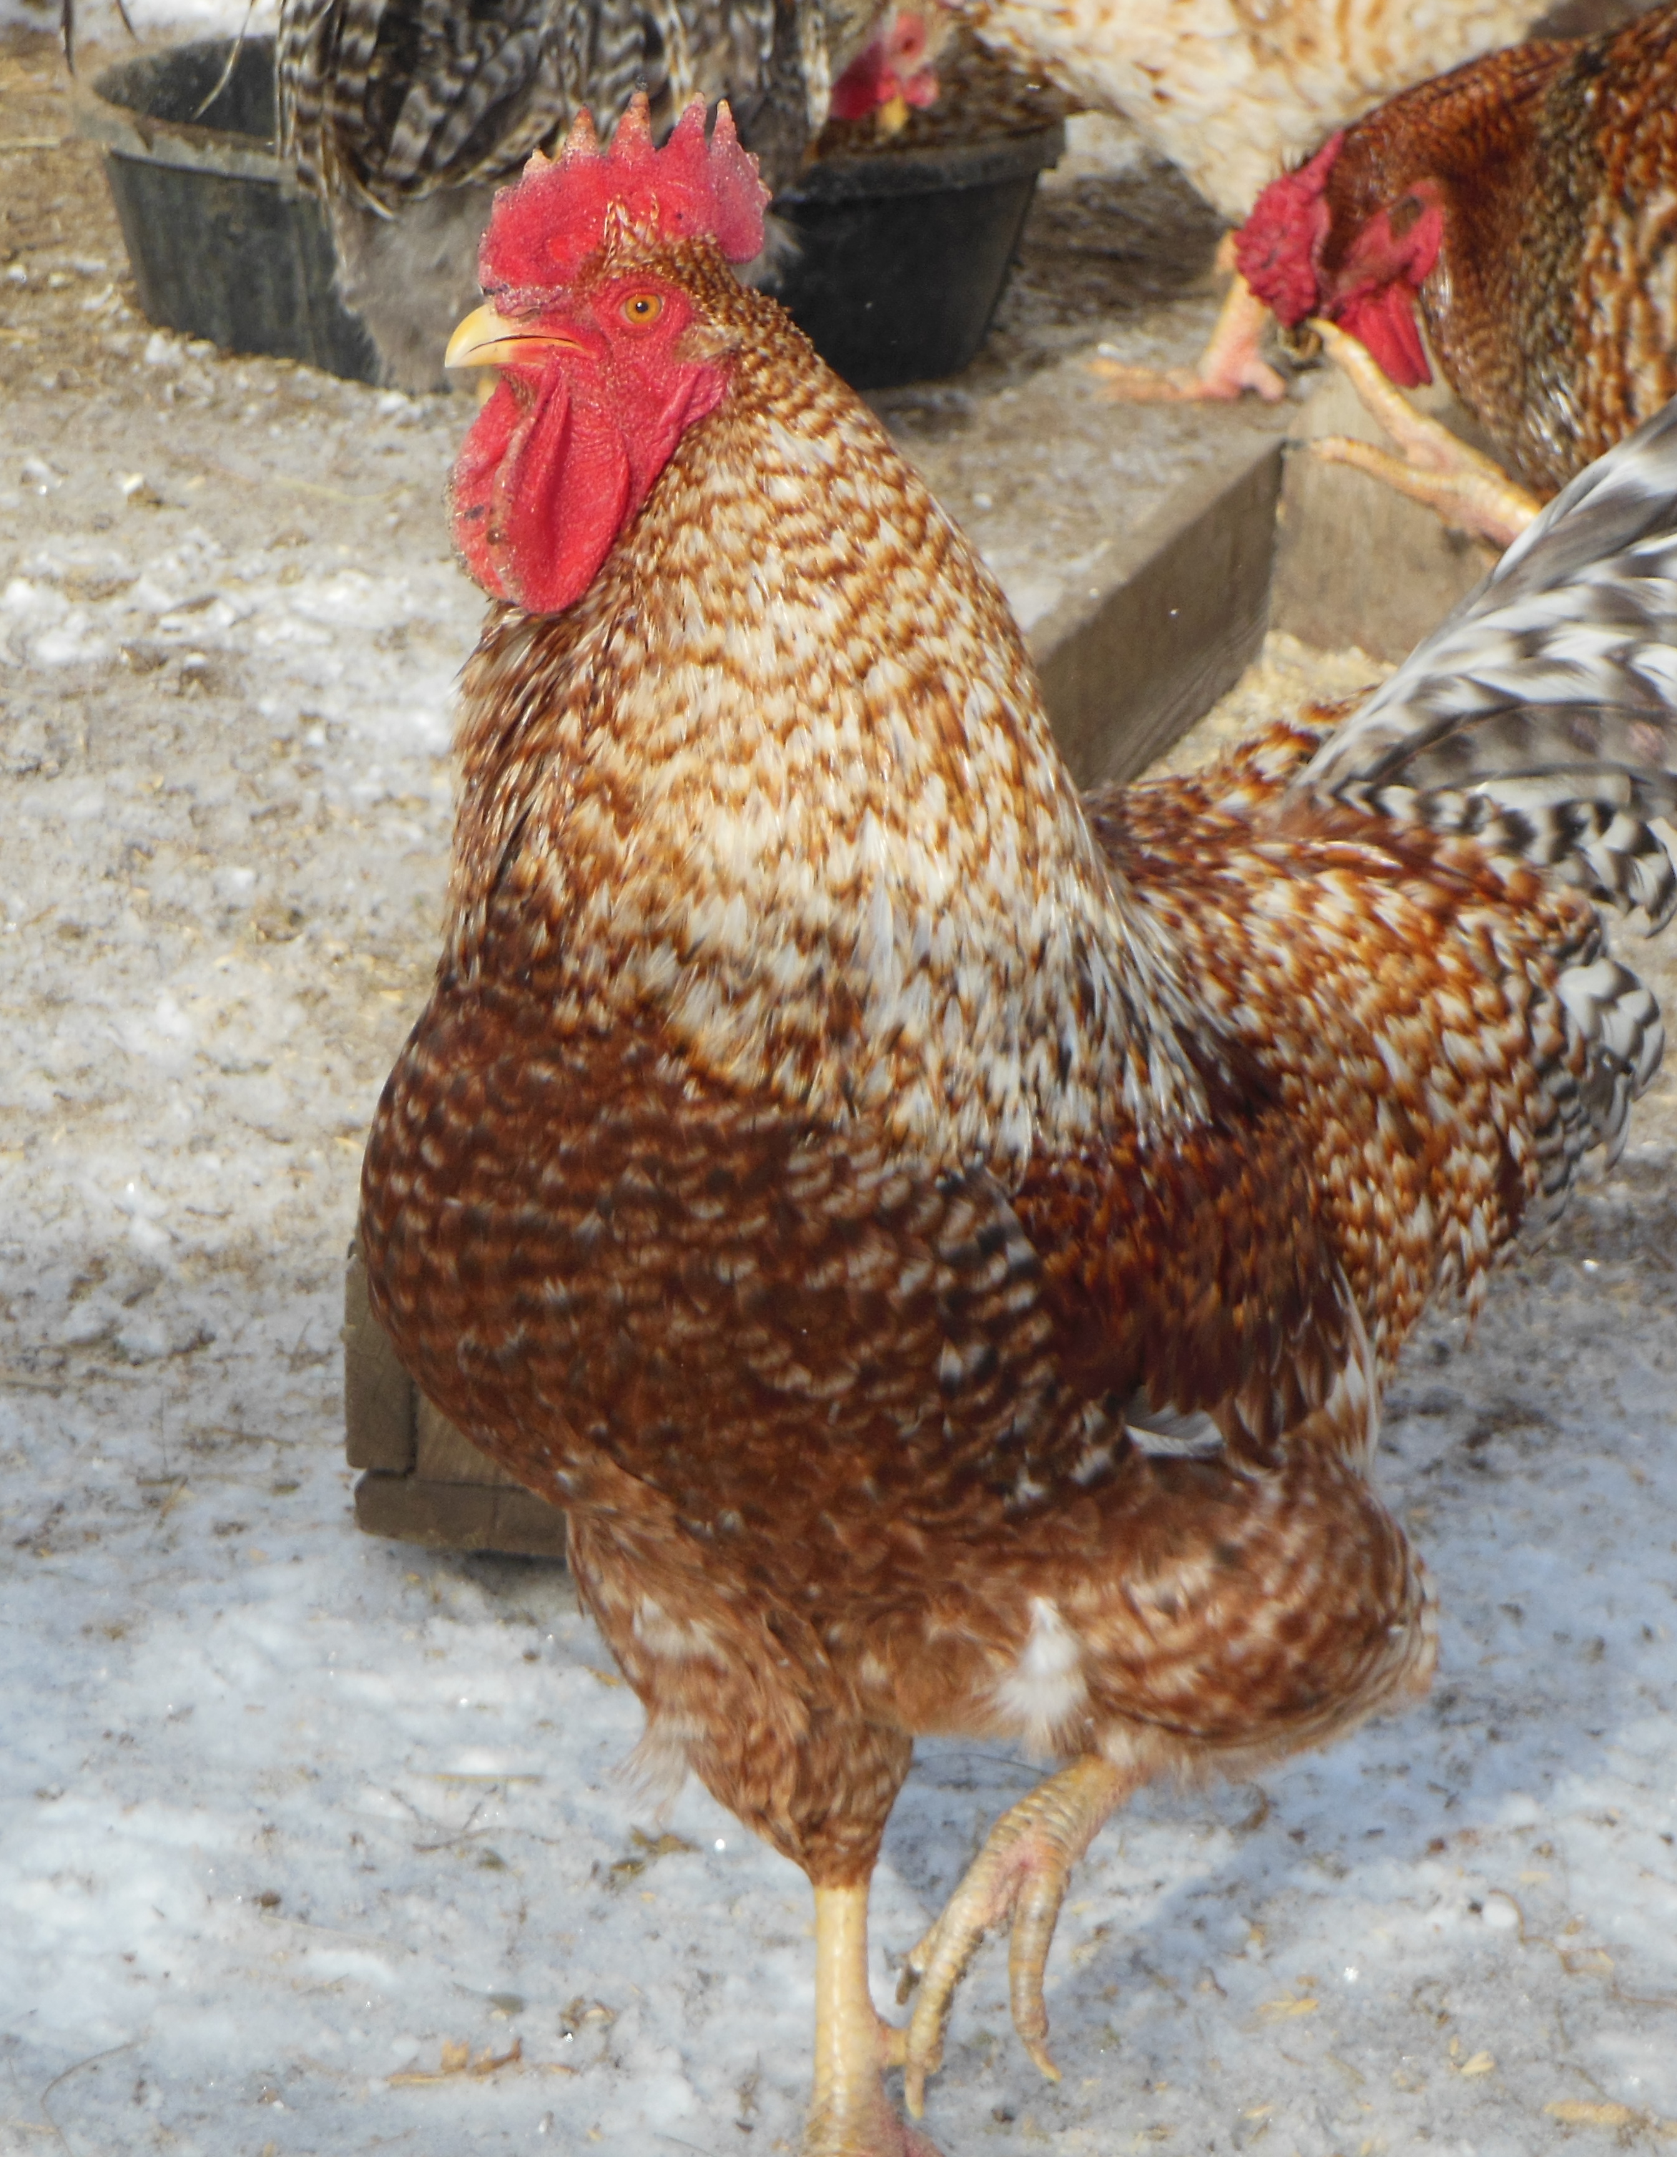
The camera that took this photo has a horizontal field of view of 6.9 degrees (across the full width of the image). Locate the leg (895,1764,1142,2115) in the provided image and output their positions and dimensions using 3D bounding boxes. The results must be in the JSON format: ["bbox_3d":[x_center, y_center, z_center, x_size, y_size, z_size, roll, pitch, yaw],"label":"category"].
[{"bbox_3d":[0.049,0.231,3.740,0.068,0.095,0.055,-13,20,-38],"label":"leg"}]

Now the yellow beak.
[{"bbox_3d":[-0.085,-0.194,3.620,0.034,0.018,0.018,-6,17,-22],"label":"yellow beak"}]

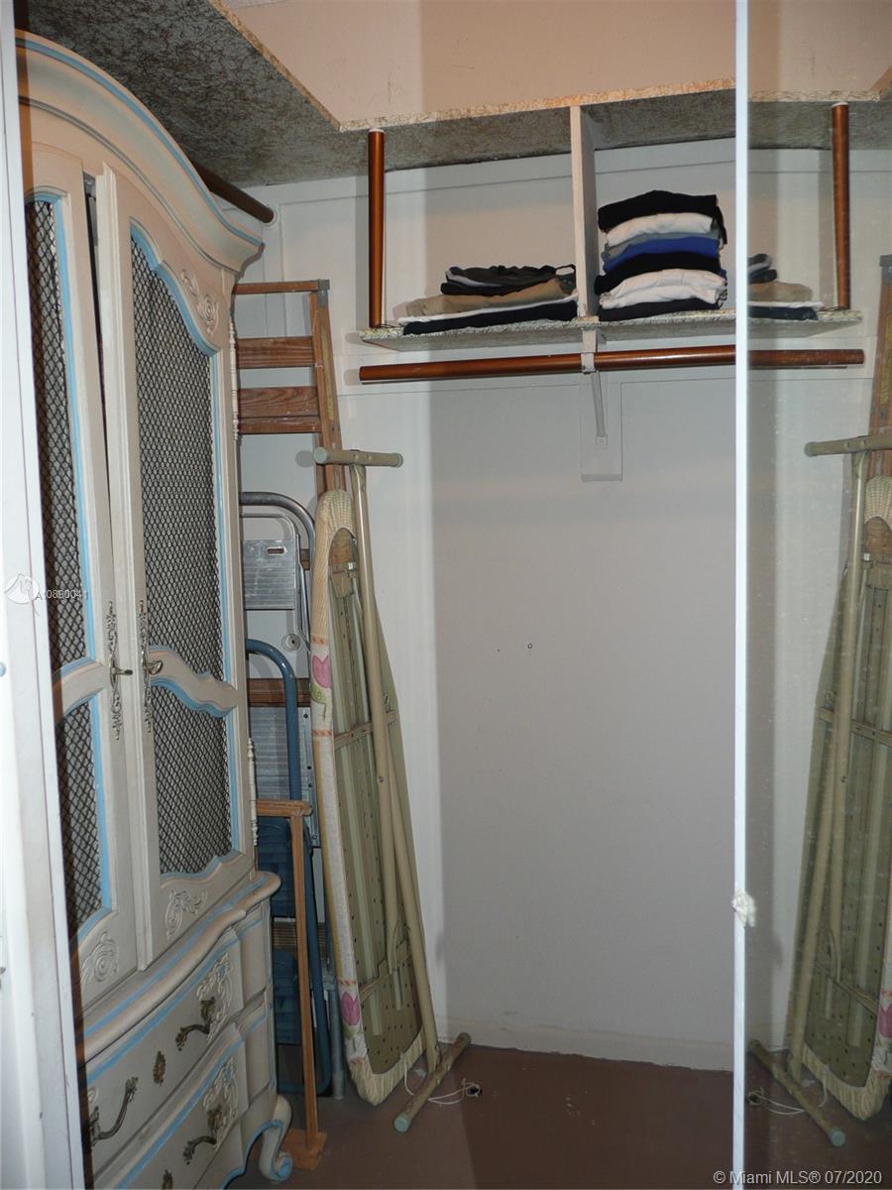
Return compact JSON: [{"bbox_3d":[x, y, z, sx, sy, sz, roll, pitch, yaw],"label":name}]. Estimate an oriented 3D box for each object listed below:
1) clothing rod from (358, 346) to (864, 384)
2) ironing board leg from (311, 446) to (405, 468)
[{"bbox_3d":[0.341,-0.489,2.058,1.064,0.034,0.034,-1,4,6],"label":"clothing rod"},{"bbox_3d":[-0.189,-0.302,2.135,0.030,0.030,0.287,1,5,30],"label":"ironing board leg"}]

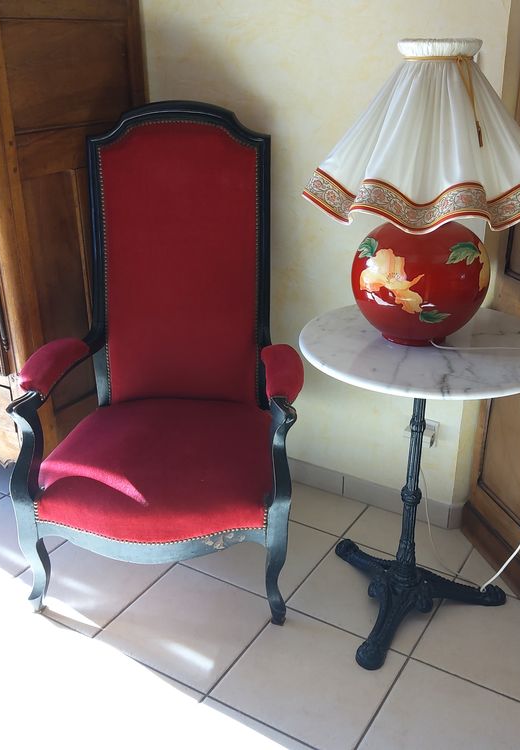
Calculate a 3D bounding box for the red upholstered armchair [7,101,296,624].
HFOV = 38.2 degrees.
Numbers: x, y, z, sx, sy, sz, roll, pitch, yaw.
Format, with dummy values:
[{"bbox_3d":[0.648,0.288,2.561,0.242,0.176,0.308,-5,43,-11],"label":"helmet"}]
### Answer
[{"bbox_3d":[-0.225,-0.058,1.910,0.675,1.178,0.700,1,23,4],"label":"red upholstered armchair"}]

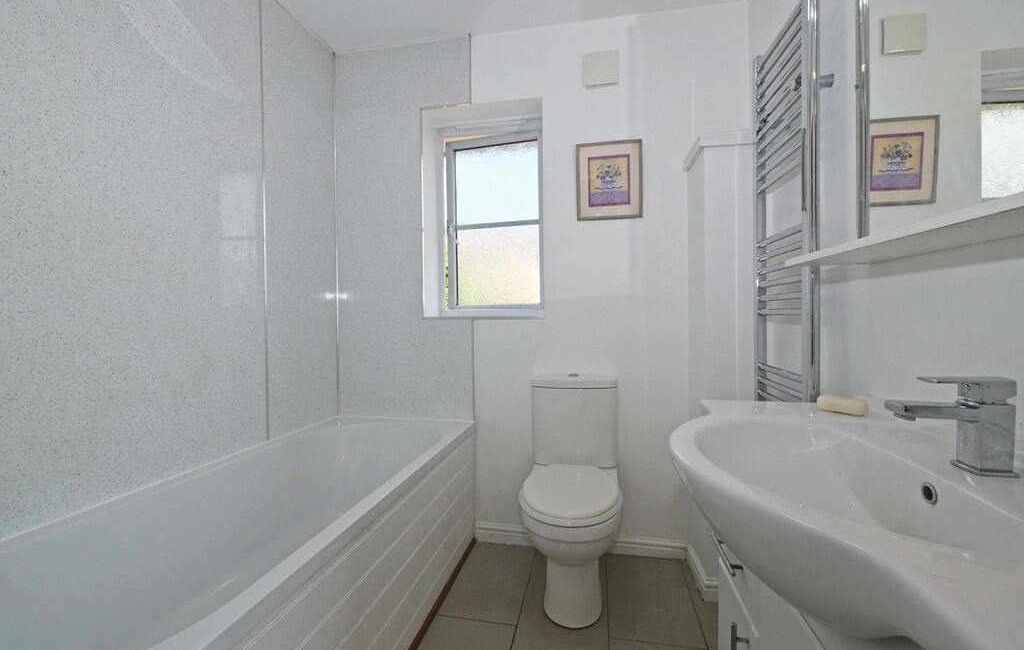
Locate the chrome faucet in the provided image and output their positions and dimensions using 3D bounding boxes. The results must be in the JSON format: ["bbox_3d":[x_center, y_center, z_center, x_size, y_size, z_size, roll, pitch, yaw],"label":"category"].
[{"bbox_3d":[0.585,0.131,0.554,0.122,0.120,0.050,0,1,12],"label":"chrome faucet"}]

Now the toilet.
[{"bbox_3d":[0.227,0.618,1.557,0.362,0.786,0.590,0,1,11],"label":"toilet"}]

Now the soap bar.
[{"bbox_3d":[0.698,0.169,0.873,0.085,0.029,0.052,0,1,42],"label":"soap bar"}]

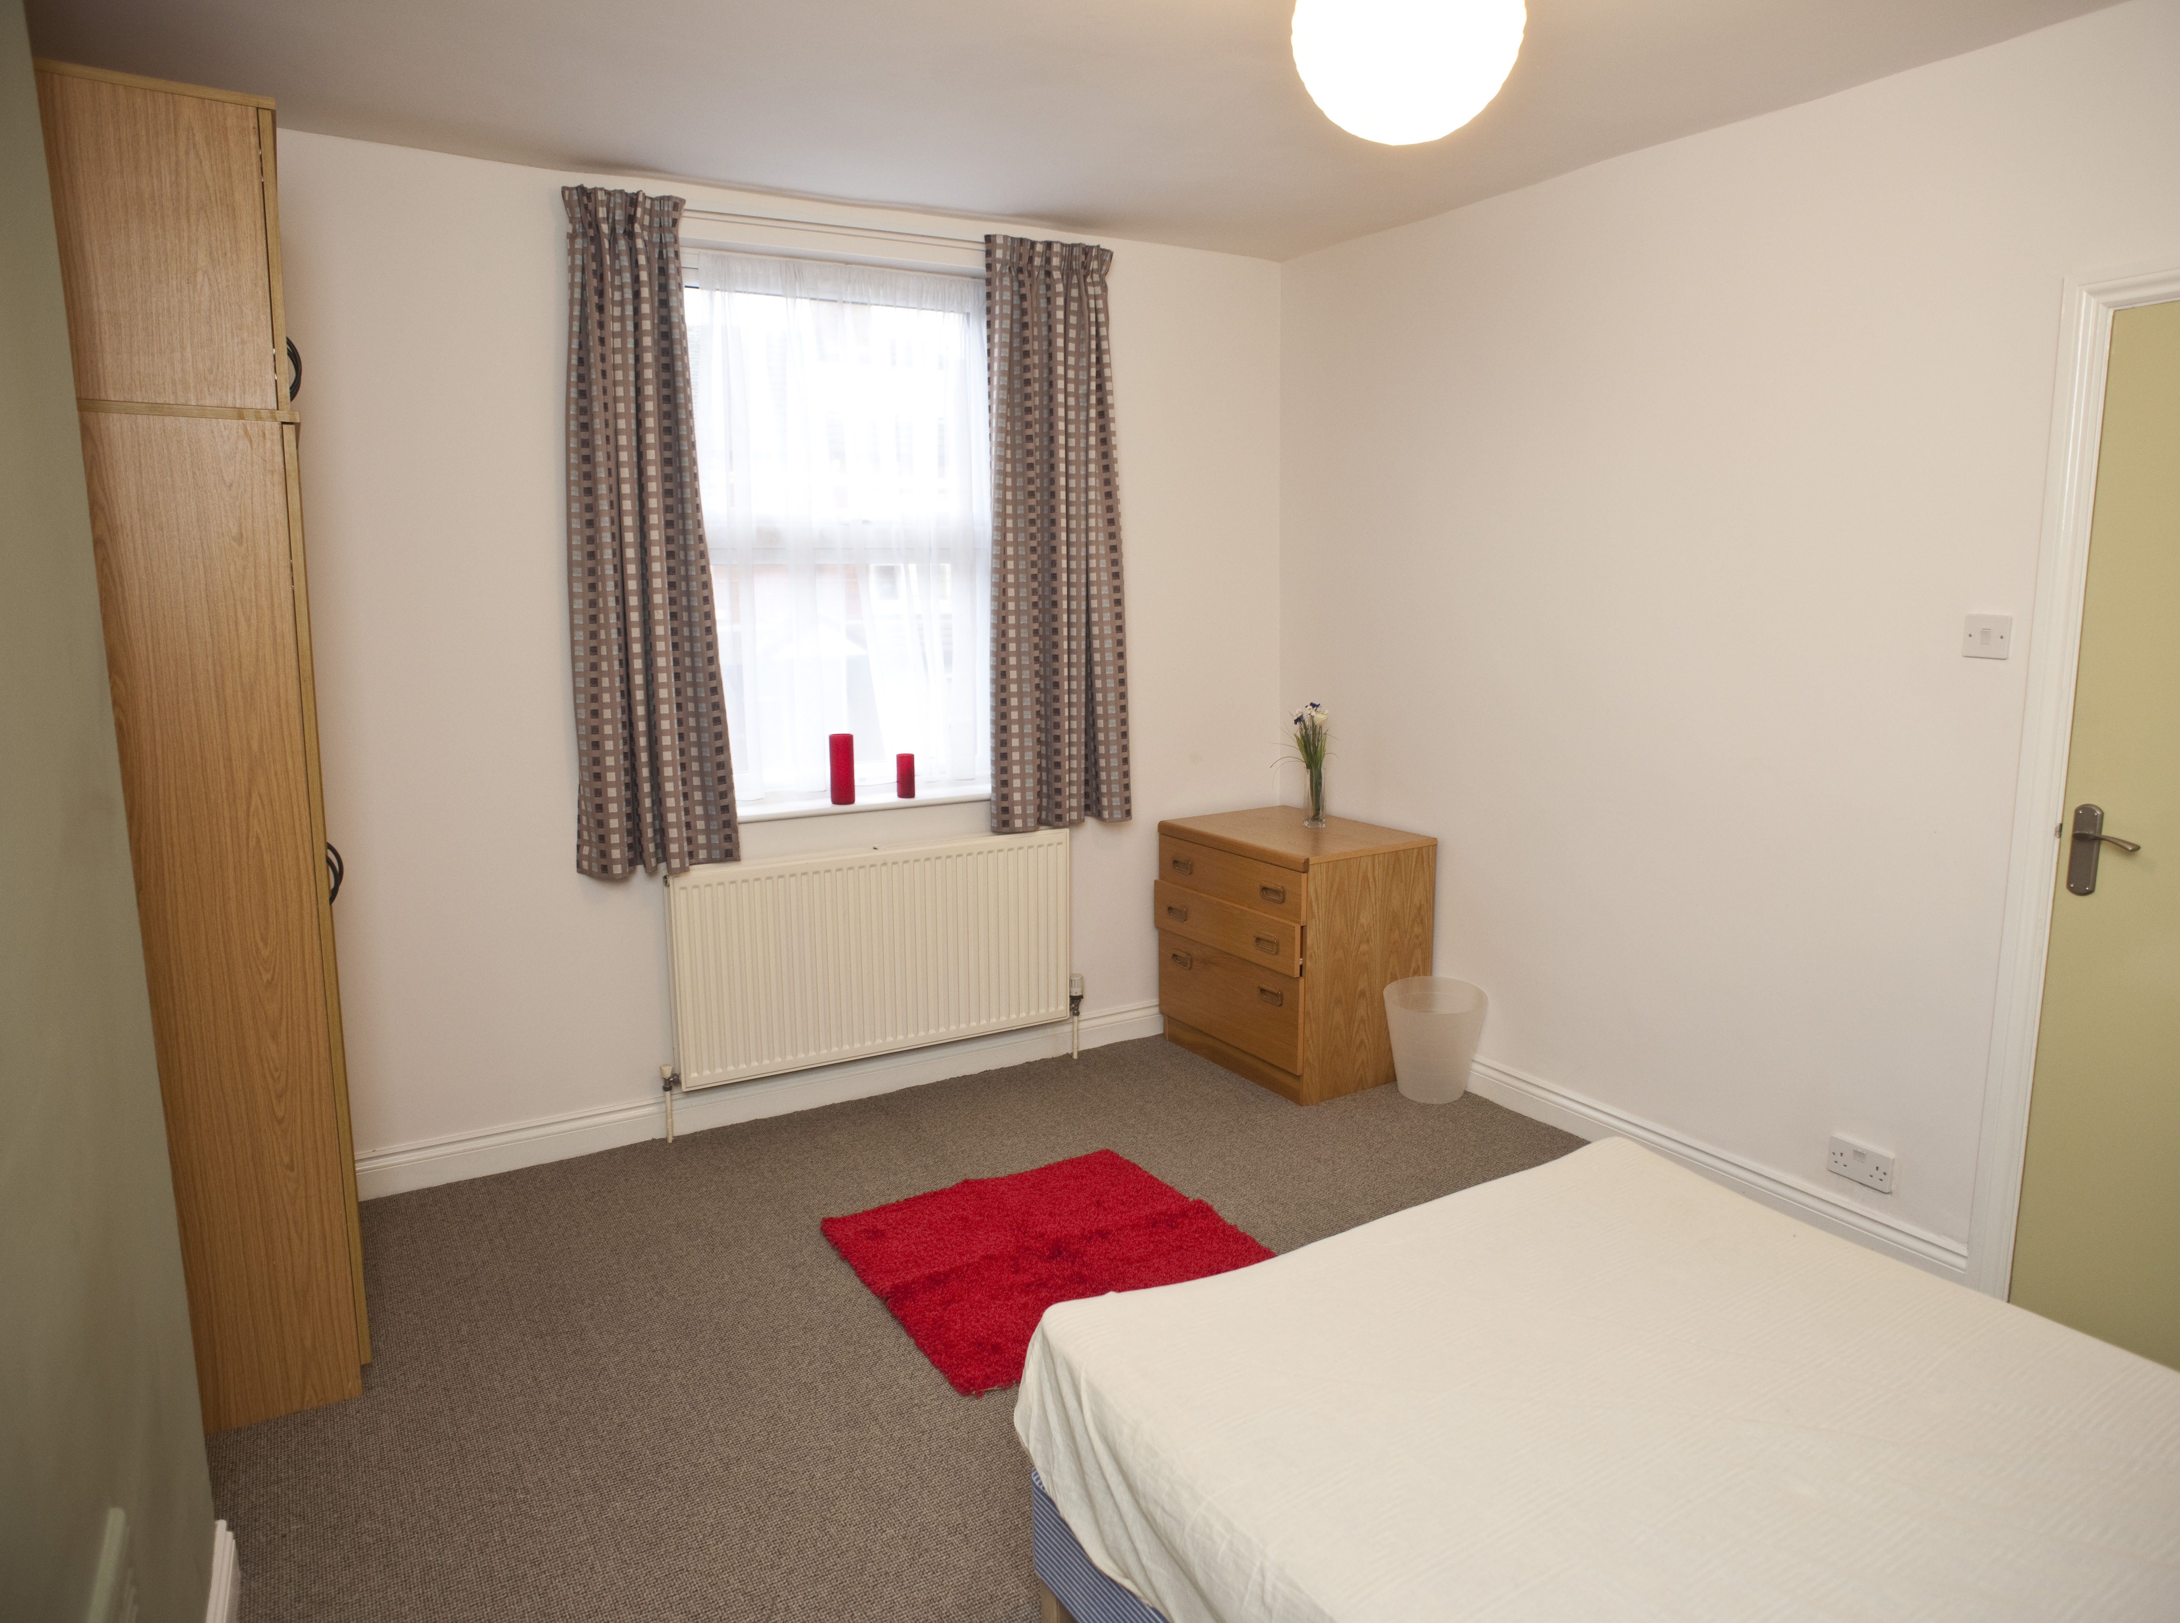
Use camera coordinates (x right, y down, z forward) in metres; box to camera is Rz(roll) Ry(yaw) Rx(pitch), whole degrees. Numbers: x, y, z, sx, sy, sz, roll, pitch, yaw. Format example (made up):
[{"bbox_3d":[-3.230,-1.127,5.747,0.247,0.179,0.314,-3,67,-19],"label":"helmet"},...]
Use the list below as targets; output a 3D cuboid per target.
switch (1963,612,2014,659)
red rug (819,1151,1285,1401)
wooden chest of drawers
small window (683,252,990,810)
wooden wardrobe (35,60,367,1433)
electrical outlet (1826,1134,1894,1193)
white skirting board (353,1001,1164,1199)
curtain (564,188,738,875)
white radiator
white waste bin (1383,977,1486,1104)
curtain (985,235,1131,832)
[{"bbox_3d":[1.818,-0.352,2.736,0.011,0.086,0.086,-6,11,-30],"label":"switch"},{"bbox_3d":[-0.088,1.008,3.121,0.810,0.025,0.798,-6,11,-30],"label":"red rug"},{"bbox_3d":[0.644,0.430,4.342,0.523,0.745,0.725,-6,11,-30],"label":"wooden chest of drawers"},{"bbox_3d":[-0.728,-0.789,3.934,0.972,1.527,0.120,-6,11,-30],"label":"small window"},{"bbox_3d":[-1.838,-0.069,2.662,0.575,2.324,0.900,-6,11,-30],"label":"wooden wardrobe"},{"bbox_3d":[1.749,0.800,3.064,0.012,0.086,0.145,-6,11,-30],"label":"electrical outlet"},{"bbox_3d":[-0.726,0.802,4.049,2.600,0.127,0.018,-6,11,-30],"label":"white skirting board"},{"bbox_3d":[-1.148,-0.690,3.460,0.424,1.681,0.120,-6,11,-30],"label":"curtain"},{"bbox_3d":[-0.608,0.412,4.003,1.218,0.600,0.075,-6,11,-30],"label":"white radiator"},{"bbox_3d":[1.025,0.708,4.029,0.301,0.297,0.301,0,10,0],"label":"white waste bin"},{"bbox_3d":[-0.088,-0.807,4.071,0.496,1.709,0.120,-6,11,-30],"label":"curtain"}]

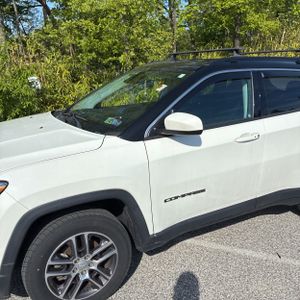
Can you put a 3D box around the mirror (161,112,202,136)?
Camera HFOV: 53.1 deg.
[{"bbox_3d":[0.220,-0.173,2.012,0.160,0.165,0.225,-10,17,-27],"label":"mirror"}]

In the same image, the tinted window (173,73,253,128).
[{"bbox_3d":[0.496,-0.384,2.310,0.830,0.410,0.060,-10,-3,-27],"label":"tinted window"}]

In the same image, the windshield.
[{"bbox_3d":[-0.270,-0.514,2.713,0.900,0.130,1.380,-37,28,-17],"label":"windshield"}]

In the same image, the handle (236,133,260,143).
[{"bbox_3d":[0.773,-0.097,2.370,0.240,0.048,0.055,-10,17,-27],"label":"handle"}]

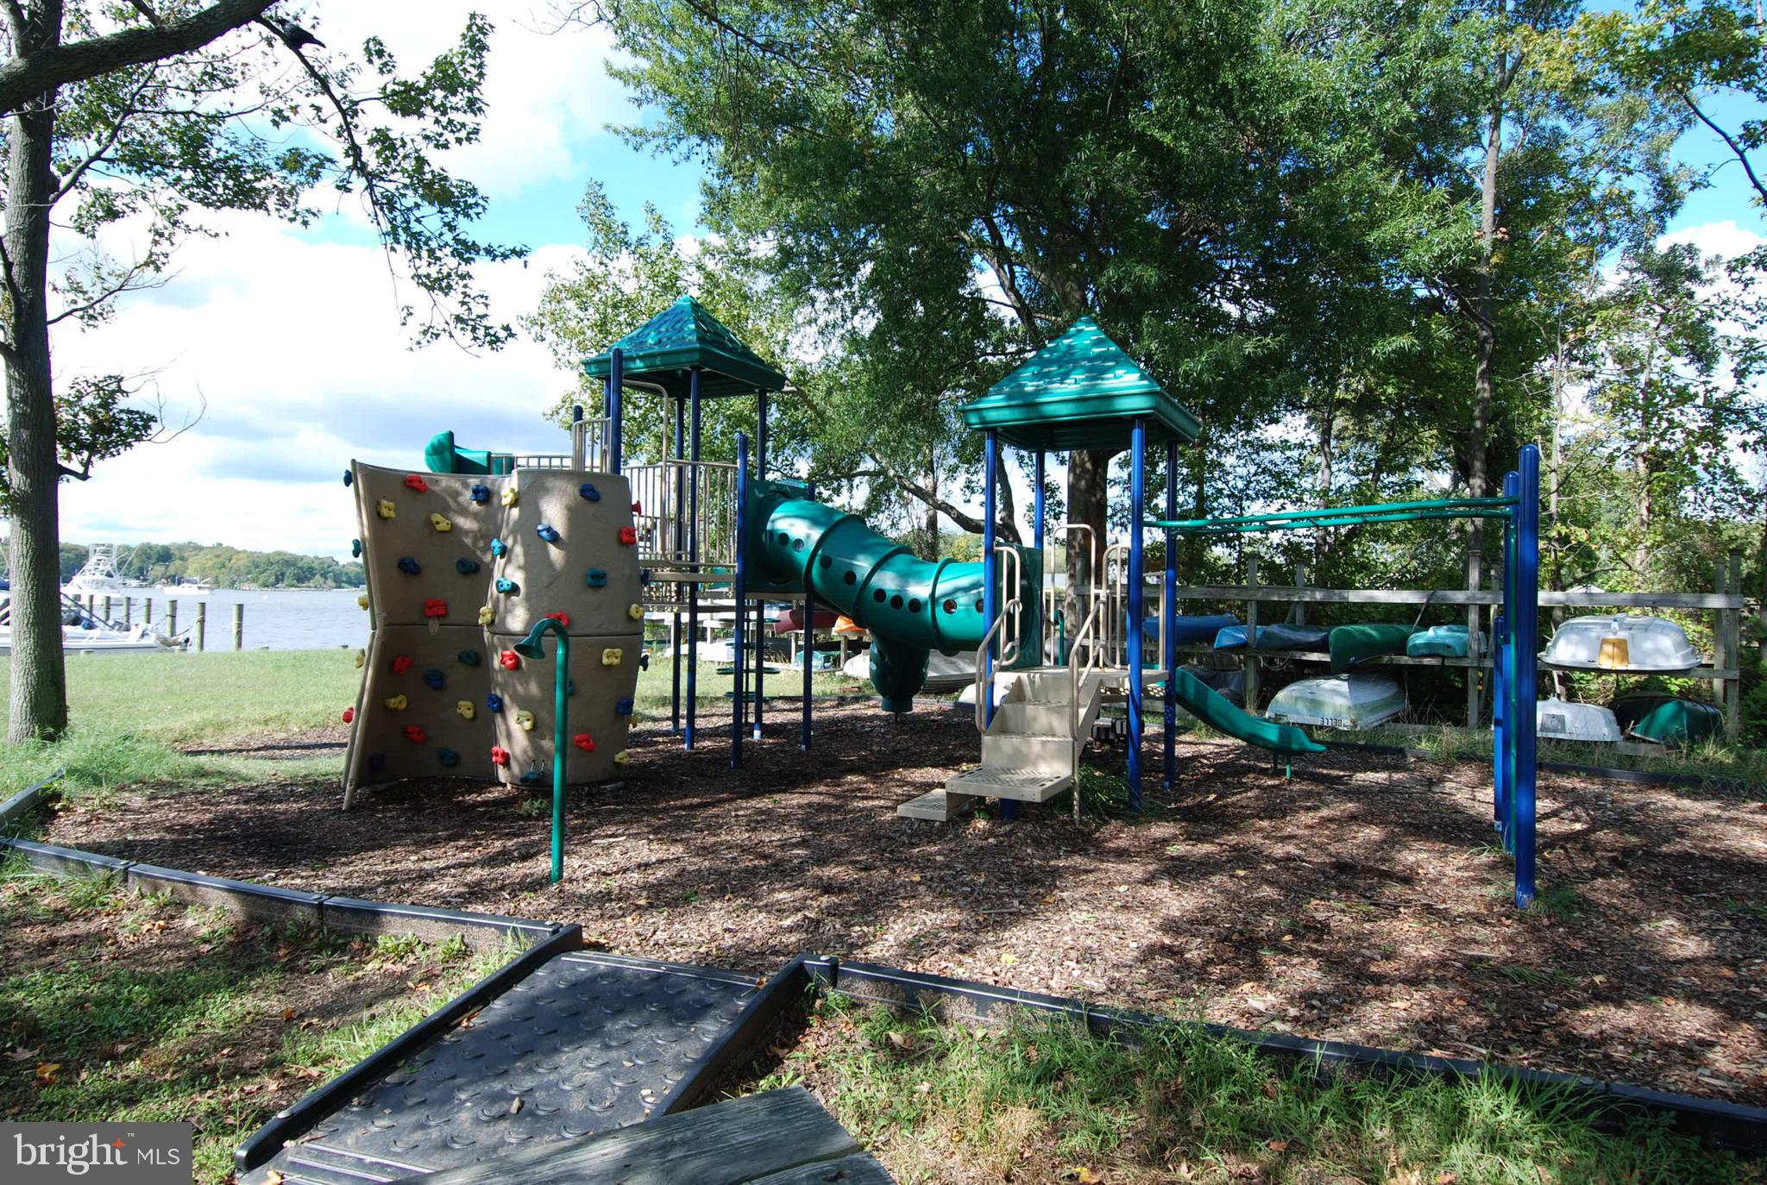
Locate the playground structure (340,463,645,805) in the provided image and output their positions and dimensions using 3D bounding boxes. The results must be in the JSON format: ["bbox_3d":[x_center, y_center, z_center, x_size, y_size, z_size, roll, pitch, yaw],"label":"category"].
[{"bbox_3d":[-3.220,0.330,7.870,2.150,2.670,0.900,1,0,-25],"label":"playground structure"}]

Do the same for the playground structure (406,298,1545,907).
[{"bbox_3d":[-0.030,-0.840,9.150,10.200,5.070,3.900,1,0,29],"label":"playground structure"}]

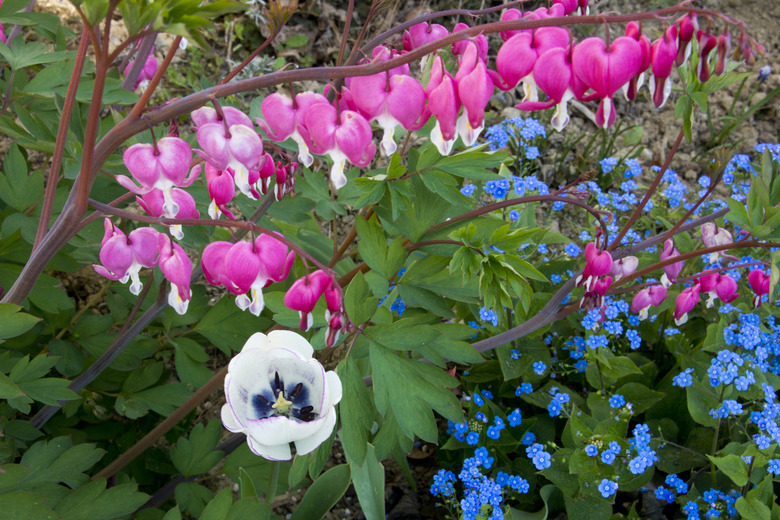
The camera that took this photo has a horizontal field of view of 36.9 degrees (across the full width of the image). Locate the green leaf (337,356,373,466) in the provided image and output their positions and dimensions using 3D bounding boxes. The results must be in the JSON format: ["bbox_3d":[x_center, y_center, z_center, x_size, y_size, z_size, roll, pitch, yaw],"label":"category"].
[{"bbox_3d":[-0.018,0.075,0.580,0.018,0.053,0.013,0,23,0],"label":"green leaf"}]

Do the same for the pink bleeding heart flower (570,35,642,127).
[{"bbox_3d":[0.097,-0.079,0.520,0.030,0.038,0.017,0,28,0],"label":"pink bleeding heart flower"}]

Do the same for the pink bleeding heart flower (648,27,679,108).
[{"bbox_3d":[0.113,-0.080,0.485,0.013,0.032,0.017,10,31,17],"label":"pink bleeding heart flower"}]

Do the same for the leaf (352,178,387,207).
[{"bbox_3d":[-0.010,-0.033,0.580,0.019,0.009,0.014,-35,56,-28],"label":"leaf"}]

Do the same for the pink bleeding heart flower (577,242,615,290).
[{"bbox_3d":[0.116,0.004,0.660,0.020,0.027,0.014,-6,35,-8],"label":"pink bleeding heart flower"}]

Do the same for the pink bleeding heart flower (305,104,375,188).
[{"bbox_3d":[-0.021,-0.049,0.500,0.030,0.034,0.016,0,35,0],"label":"pink bleeding heart flower"}]

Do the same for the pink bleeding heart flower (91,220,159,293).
[{"bbox_3d":[-0.122,-0.002,0.540,0.028,0.031,0.015,-2,27,12],"label":"pink bleeding heart flower"}]

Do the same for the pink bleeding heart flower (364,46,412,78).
[{"bbox_3d":[-0.001,-0.102,0.620,0.026,0.028,0.015,0,35,0],"label":"pink bleeding heart flower"}]

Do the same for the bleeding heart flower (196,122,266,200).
[{"bbox_3d":[-0.072,-0.045,0.530,0.029,0.031,0.015,-12,26,1],"label":"bleeding heart flower"}]

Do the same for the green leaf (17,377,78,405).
[{"bbox_3d":[-0.179,0.068,0.610,0.032,0.009,0.020,0,47,0],"label":"green leaf"}]

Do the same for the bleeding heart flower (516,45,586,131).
[{"bbox_3d":[0.072,-0.077,0.520,0.031,0.034,0.018,-15,38,-20],"label":"bleeding heart flower"}]

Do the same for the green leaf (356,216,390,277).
[{"bbox_3d":[-0.009,-0.006,0.600,0.019,0.032,0.012,0,23,0],"label":"green leaf"}]

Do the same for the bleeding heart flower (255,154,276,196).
[{"bbox_3d":[-0.060,-0.041,0.560,0.012,0.020,0.010,-10,30,-18],"label":"bleeding heart flower"}]

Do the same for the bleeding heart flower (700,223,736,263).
[{"bbox_3d":[0.194,-0.010,0.690,0.021,0.022,0.014,-3,30,-6],"label":"bleeding heart flower"}]

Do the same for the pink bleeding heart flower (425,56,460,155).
[{"bbox_3d":[0.021,-0.063,0.475,0.013,0.034,0.023,-7,31,-12],"label":"pink bleeding heart flower"}]

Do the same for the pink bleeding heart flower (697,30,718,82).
[{"bbox_3d":[0.144,-0.092,0.530,0.010,0.023,0.009,0,35,0],"label":"pink bleeding heart flower"}]

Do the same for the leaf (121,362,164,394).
[{"bbox_3d":[-0.131,0.063,0.620,0.016,0.006,0.028,31,50,31],"label":"leaf"}]

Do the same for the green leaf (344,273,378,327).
[{"bbox_3d":[-0.015,0.020,0.600,0.018,0.028,0.008,6,-12,9],"label":"green leaf"}]

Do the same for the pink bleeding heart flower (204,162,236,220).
[{"bbox_3d":[-0.084,-0.035,0.580,0.013,0.025,0.018,21,31,29],"label":"pink bleeding heart flower"}]

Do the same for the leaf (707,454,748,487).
[{"bbox_3d":[0.176,0.110,0.610,0.022,0.007,0.020,21,45,22],"label":"leaf"}]

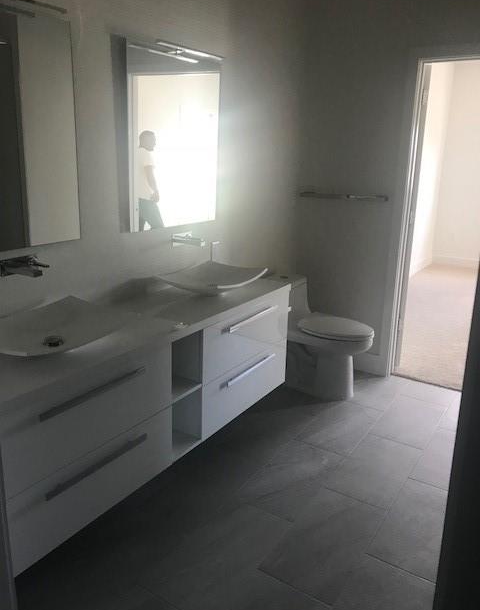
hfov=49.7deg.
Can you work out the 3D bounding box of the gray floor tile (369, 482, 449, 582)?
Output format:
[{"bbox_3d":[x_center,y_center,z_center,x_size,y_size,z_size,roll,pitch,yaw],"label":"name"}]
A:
[{"bbox_3d":[0.784,0.937,2.194,0.305,0.010,0.608,11,19,31],"label":"gray floor tile"}]

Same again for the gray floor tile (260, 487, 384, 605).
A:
[{"bbox_3d":[0.361,0.952,2.106,0.305,0.010,0.608,11,19,31],"label":"gray floor tile"}]

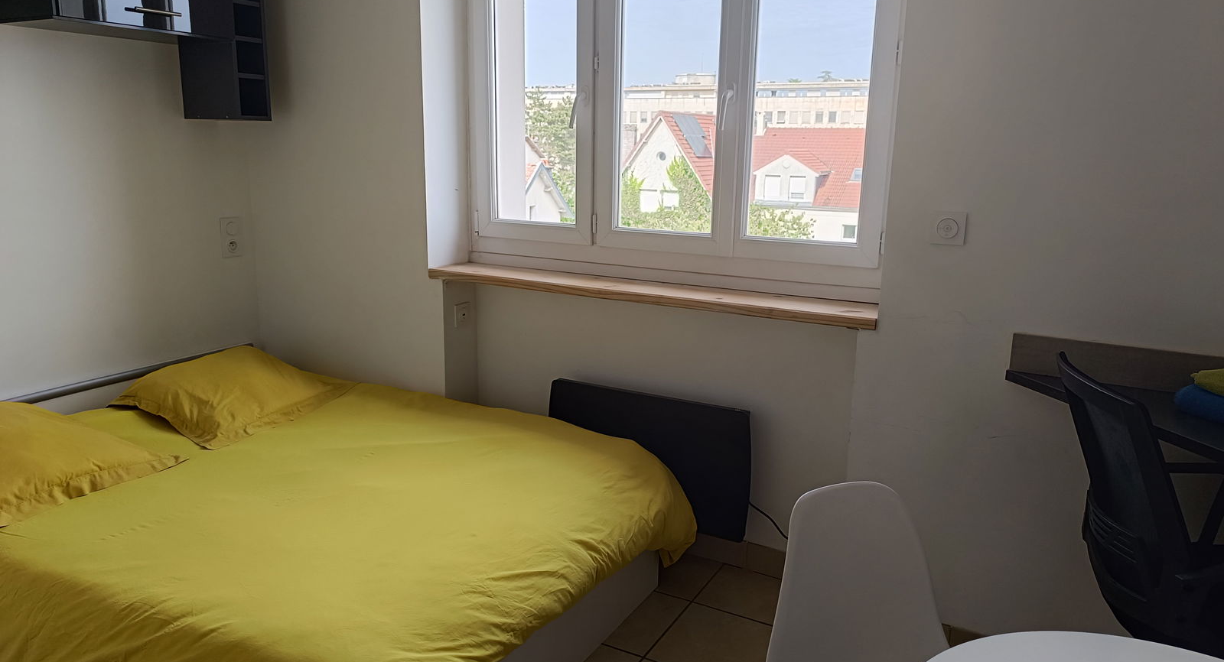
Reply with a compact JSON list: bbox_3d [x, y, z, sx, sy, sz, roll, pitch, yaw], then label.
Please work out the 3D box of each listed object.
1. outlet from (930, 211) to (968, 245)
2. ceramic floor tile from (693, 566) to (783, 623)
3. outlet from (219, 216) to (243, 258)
[{"bbox_3d":[0.848,-0.259,2.145,0.083,0.083,0.012,8,14,28],"label":"outlet"},{"bbox_3d":[0.460,0.838,2.664,0.328,0.010,0.280,8,14,28],"label":"ceramic floor tile"},{"bbox_3d":[-1.474,-0.363,3.300,0.012,0.152,0.083,8,14,28],"label":"outlet"}]

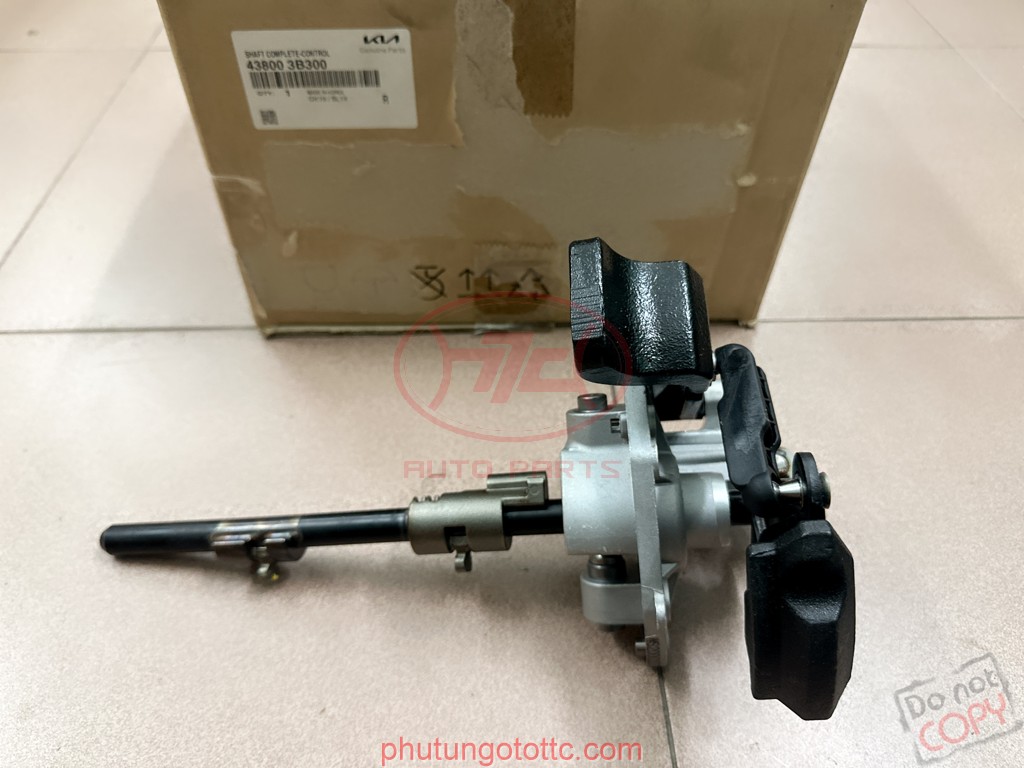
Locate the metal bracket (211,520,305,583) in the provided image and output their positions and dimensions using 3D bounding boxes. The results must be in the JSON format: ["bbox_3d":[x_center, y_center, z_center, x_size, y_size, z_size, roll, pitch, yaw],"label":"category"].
[{"bbox_3d":[-0.110,0.073,0.317,0.044,0.023,0.025,-5,47,14],"label":"metal bracket"}]

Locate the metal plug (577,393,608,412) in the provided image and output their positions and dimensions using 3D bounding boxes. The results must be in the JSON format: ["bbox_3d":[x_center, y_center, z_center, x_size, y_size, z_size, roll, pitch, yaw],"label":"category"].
[{"bbox_3d":[0.034,0.008,0.300,0.013,0.006,0.013,-5,10,13],"label":"metal plug"}]

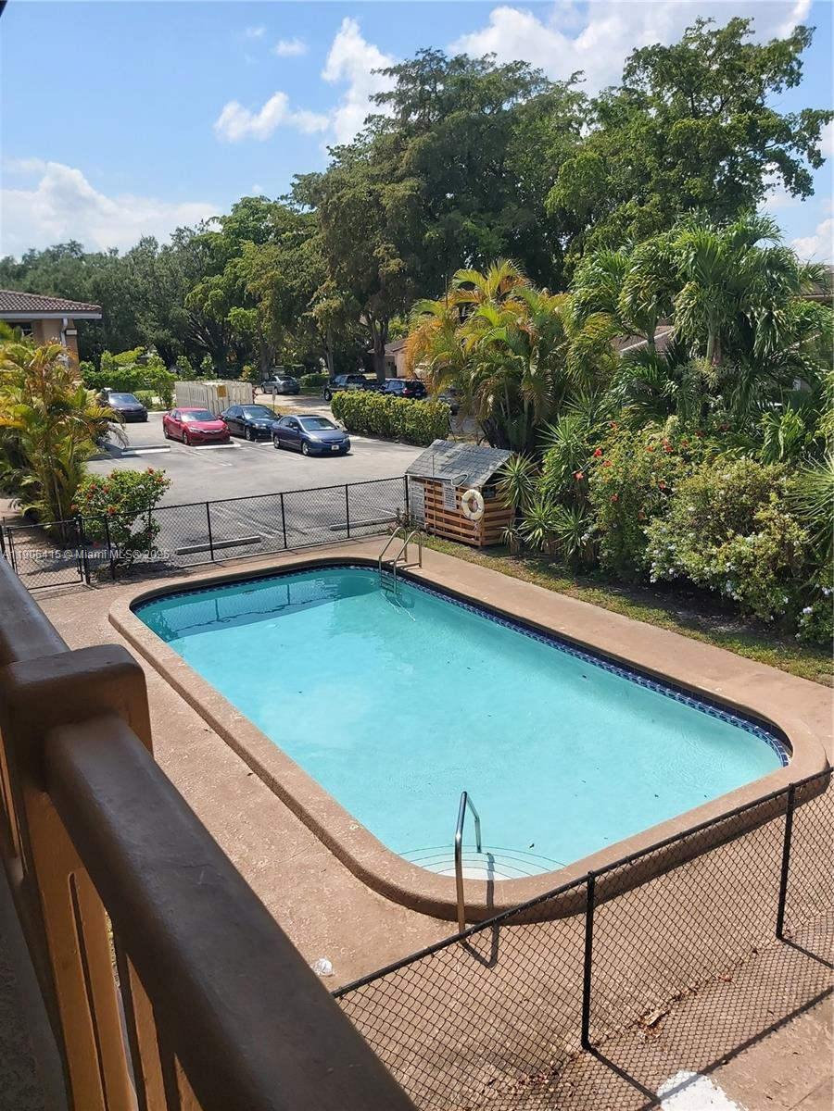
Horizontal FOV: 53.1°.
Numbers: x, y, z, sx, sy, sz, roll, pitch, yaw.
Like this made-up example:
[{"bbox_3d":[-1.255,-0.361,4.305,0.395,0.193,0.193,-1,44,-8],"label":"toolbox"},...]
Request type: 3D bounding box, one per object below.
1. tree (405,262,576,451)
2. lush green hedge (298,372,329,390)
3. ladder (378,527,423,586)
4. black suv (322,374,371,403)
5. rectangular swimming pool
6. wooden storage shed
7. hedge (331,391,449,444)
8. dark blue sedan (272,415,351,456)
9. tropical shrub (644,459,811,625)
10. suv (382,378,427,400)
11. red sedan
[{"bbox_3d":[2.630,-7.010,30.200,6.000,6.900,5.400,0,14,5],"label":"tree"},{"bbox_3d":[-9.072,-15.435,74.000,2.900,1.500,2.200,-10,17,-32],"label":"lush green hedge"},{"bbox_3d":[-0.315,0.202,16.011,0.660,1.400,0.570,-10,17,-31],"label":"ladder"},{"bbox_3d":[-5.057,-12.407,61.801,1.980,1.900,4.950,-10,17,-31],"label":"black suv"},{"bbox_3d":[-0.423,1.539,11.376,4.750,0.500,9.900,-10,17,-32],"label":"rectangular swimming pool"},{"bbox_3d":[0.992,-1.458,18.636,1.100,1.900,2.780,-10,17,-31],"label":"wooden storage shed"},{"bbox_3d":[-1.388,-6.303,37.775,1.350,1.800,9.600,-9,16,-27],"label":"hedge"},{"bbox_3d":[-4.235,-4.869,33.178,1.755,1.435,4.490,-10,17,-31],"label":"dark blue sedan"},{"bbox_3d":[5.040,-0.450,13.743,2.100,2.205,2.577,-10,17,-31],"label":"tropical shrub"},{"bbox_3d":[-1.271,-11.411,58.038,1.880,1.690,4.650,-10,17,-31],"label":"suv"},{"bbox_3d":[-10.021,-5.937,37.795,1.800,1.416,4.630,-11,17,-32],"label":"red sedan"}]

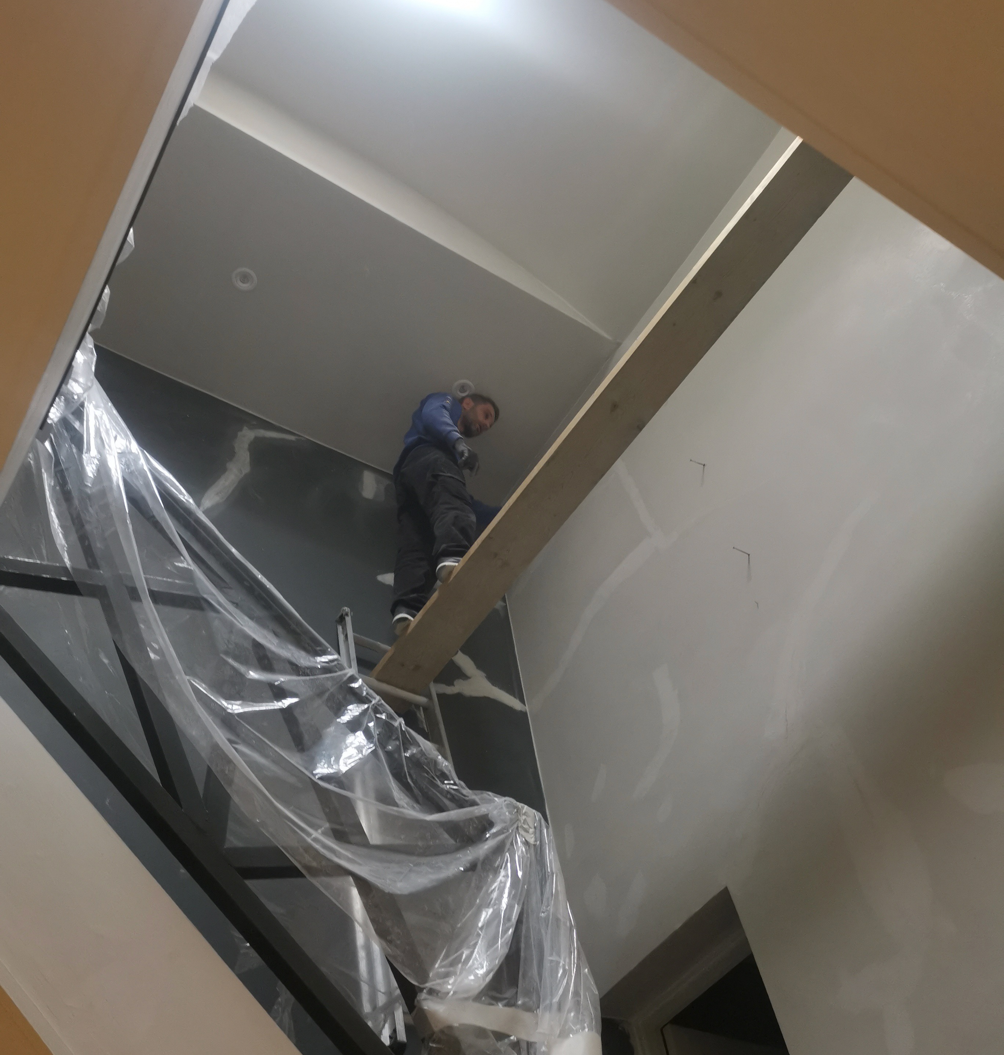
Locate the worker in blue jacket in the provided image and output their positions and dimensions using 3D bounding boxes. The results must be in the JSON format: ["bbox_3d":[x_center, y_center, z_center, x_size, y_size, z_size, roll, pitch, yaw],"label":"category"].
[{"bbox_3d":[-0.169,-0.144,4.513,0.660,1.620,0.560,10,-56,-16],"label":"worker in blue jacket"}]

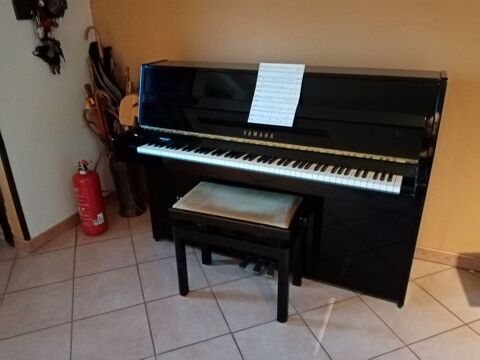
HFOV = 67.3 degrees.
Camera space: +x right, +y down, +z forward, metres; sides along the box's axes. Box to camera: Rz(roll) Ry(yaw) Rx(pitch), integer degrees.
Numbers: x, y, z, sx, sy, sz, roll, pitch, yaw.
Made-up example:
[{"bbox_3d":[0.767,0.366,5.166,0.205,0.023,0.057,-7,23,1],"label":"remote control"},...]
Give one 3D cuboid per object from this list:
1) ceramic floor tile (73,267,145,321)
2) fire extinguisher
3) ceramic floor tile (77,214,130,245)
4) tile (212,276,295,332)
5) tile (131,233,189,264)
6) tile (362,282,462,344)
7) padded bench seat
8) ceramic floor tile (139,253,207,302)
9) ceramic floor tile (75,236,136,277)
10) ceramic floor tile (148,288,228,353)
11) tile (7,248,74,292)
[{"bbox_3d":[-0.691,0.581,1.887,0.334,0.010,0.334,-9,25,-19],"label":"ceramic floor tile"},{"bbox_3d":[-0.980,0.108,2.343,0.168,0.507,0.172,12,26,27],"label":"fire extinguisher"},{"bbox_3d":[-0.931,0.335,2.469,0.334,0.010,0.334,-9,25,-19],"label":"ceramic floor tile"},{"bbox_3d":[0.061,0.604,1.814,0.334,0.010,0.334,-9,25,-19],"label":"tile"},{"bbox_3d":[-0.495,0.408,2.287,0.334,0.010,0.334,-9,25,-19],"label":"tile"},{"bbox_3d":[0.812,0.627,1.741,0.334,0.010,0.334,-9,25,-19],"label":"tile"},{"bbox_3d":[0.000,0.331,1.790,0.591,0.512,0.324,8,25,19],"label":"padded bench seat"},{"bbox_3d":[-0.375,0.531,1.996,0.334,0.010,0.334,-9,25,-19],"label":"ceramic floor tile"},{"bbox_3d":[-0.811,0.458,2.178,0.334,0.010,0.334,-9,25,-19],"label":"ceramic floor tile"},{"bbox_3d":[-0.255,0.654,1.705,0.334,0.010,0.334,-9,25,-19],"label":"ceramic floor tile"},{"bbox_3d":[-1.127,0.508,2.069,0.334,0.010,0.334,-9,25,-19],"label":"tile"}]

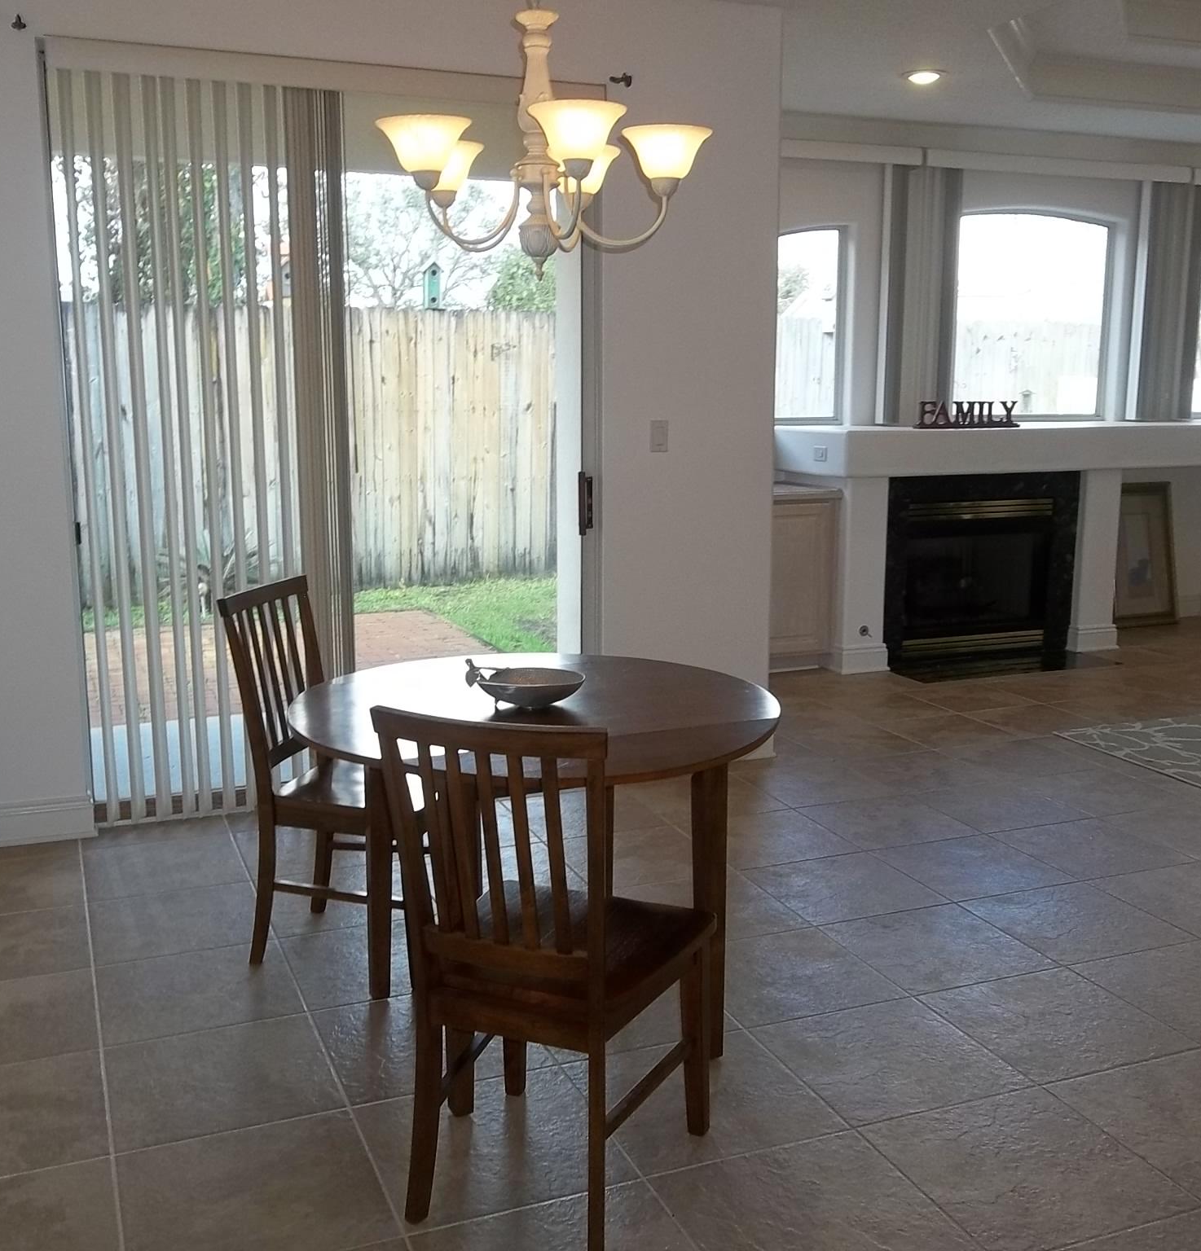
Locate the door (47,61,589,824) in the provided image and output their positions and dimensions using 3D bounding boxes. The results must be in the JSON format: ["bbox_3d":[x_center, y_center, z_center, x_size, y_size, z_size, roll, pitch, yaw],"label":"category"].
[{"bbox_3d":[-0.870,-0.586,4.559,1.800,2.420,0.110,-4,11,-21],"label":"door"}]

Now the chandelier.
[{"bbox_3d":[-0.122,-0.954,2.570,0.690,0.530,0.690,-4,11,-21],"label":"chandelier"}]

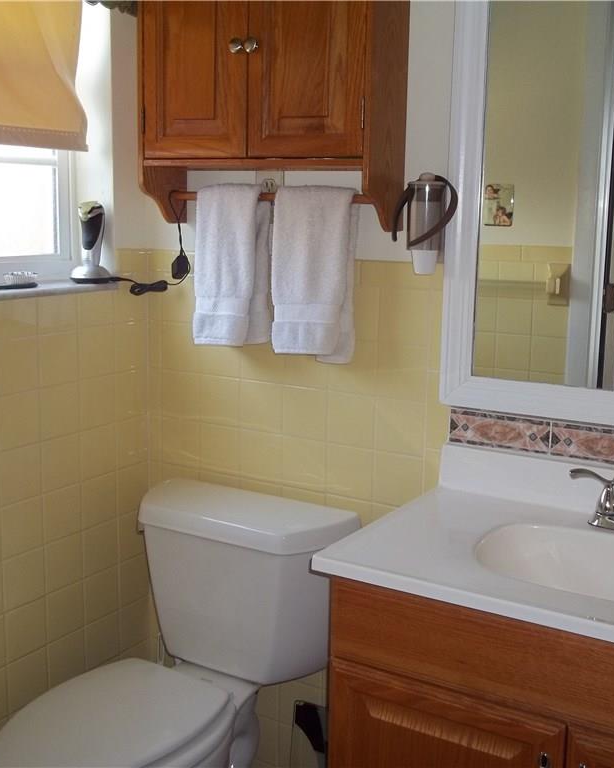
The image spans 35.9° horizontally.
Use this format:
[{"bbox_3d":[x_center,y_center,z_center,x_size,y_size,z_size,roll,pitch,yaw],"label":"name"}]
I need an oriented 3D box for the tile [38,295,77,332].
[{"bbox_3d":[-0.506,-0.144,1.917,0.009,0.073,0.108,7,12,30],"label":"tile"}]

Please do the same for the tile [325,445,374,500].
[{"bbox_3d":[0.089,0.181,1.937,0.108,0.108,0.008,7,12,31],"label":"tile"}]

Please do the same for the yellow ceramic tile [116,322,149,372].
[{"bbox_3d":[-0.395,-0.083,2.118,0.008,0.108,0.108,7,12,31],"label":"yellow ceramic tile"}]

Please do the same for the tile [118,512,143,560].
[{"bbox_3d":[-0.403,0.348,2.195,0.008,0.108,0.108,7,12,31],"label":"tile"}]

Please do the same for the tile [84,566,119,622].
[{"bbox_3d":[-0.463,0.470,2.122,0.009,0.108,0.108,7,12,30],"label":"tile"}]

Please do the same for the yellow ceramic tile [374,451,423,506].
[{"bbox_3d":[0.184,0.193,1.895,0.108,0.108,0.010,7,12,31],"label":"yellow ceramic tile"}]

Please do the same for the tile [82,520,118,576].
[{"bbox_3d":[-0.458,0.362,2.095,0.009,0.108,0.108,7,12,30],"label":"tile"}]

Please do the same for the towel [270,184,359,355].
[{"bbox_3d":[0.015,-0.213,1.860,0.169,0.344,0.064,7,12,31],"label":"towel"}]

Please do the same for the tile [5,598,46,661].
[{"bbox_3d":[-0.576,0.501,1.937,0.009,0.108,0.108,7,12,30],"label":"tile"}]

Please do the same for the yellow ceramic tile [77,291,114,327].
[{"bbox_3d":[-0.450,-0.160,2.009,0.009,0.075,0.108,7,12,30],"label":"yellow ceramic tile"}]

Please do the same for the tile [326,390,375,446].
[{"bbox_3d":[0.092,0.073,1.924,0.108,0.108,0.009,7,12,30],"label":"tile"}]

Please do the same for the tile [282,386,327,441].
[{"bbox_3d":[-0.001,0.061,1.970,0.108,0.108,0.010,7,12,31],"label":"tile"}]

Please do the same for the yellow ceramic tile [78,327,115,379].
[{"bbox_3d":[-0.452,-0.069,2.025,0.009,0.108,0.108,7,12,30],"label":"yellow ceramic tile"}]

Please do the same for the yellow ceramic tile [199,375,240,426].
[{"bbox_3d":[-0.189,0.038,2.091,0.108,0.108,0.009,7,12,30],"label":"yellow ceramic tile"}]

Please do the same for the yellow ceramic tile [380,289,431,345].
[{"bbox_3d":[0.190,-0.131,1.819,0.108,0.108,0.010,7,12,31],"label":"yellow ceramic tile"}]

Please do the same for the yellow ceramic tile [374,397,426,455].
[{"bbox_3d":[0.184,0.085,1.862,0.108,0.108,0.008,7,12,31],"label":"yellow ceramic tile"}]

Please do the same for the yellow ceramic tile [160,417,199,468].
[{"bbox_3d":[-0.285,0.135,2.164,0.108,0.108,0.008,7,12,31],"label":"yellow ceramic tile"}]

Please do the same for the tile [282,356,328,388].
[{"bbox_3d":[0.000,-0.046,1.961,0.108,0.108,0.009,7,12,30],"label":"tile"}]

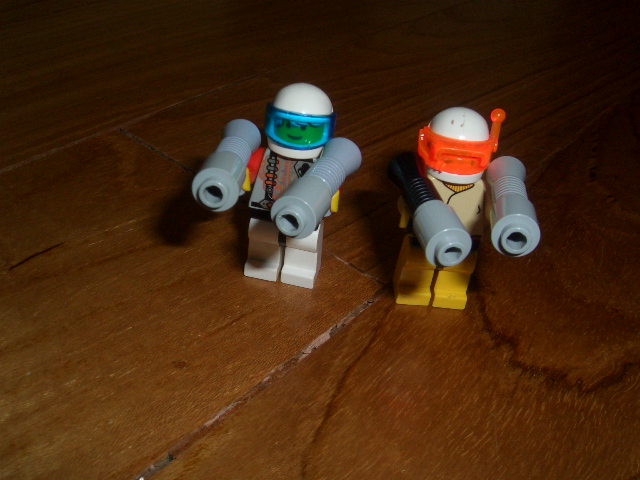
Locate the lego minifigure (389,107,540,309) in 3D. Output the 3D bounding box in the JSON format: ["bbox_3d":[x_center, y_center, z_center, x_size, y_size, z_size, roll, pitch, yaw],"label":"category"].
[{"bbox_3d":[0.027,-0.001,0.128,0.028,0.043,0.033,4,32,-4],"label":"lego minifigure"}]

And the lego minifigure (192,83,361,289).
[{"bbox_3d":[-0.008,-0.006,0.130,0.029,0.043,0.034,11,32,6],"label":"lego minifigure"}]

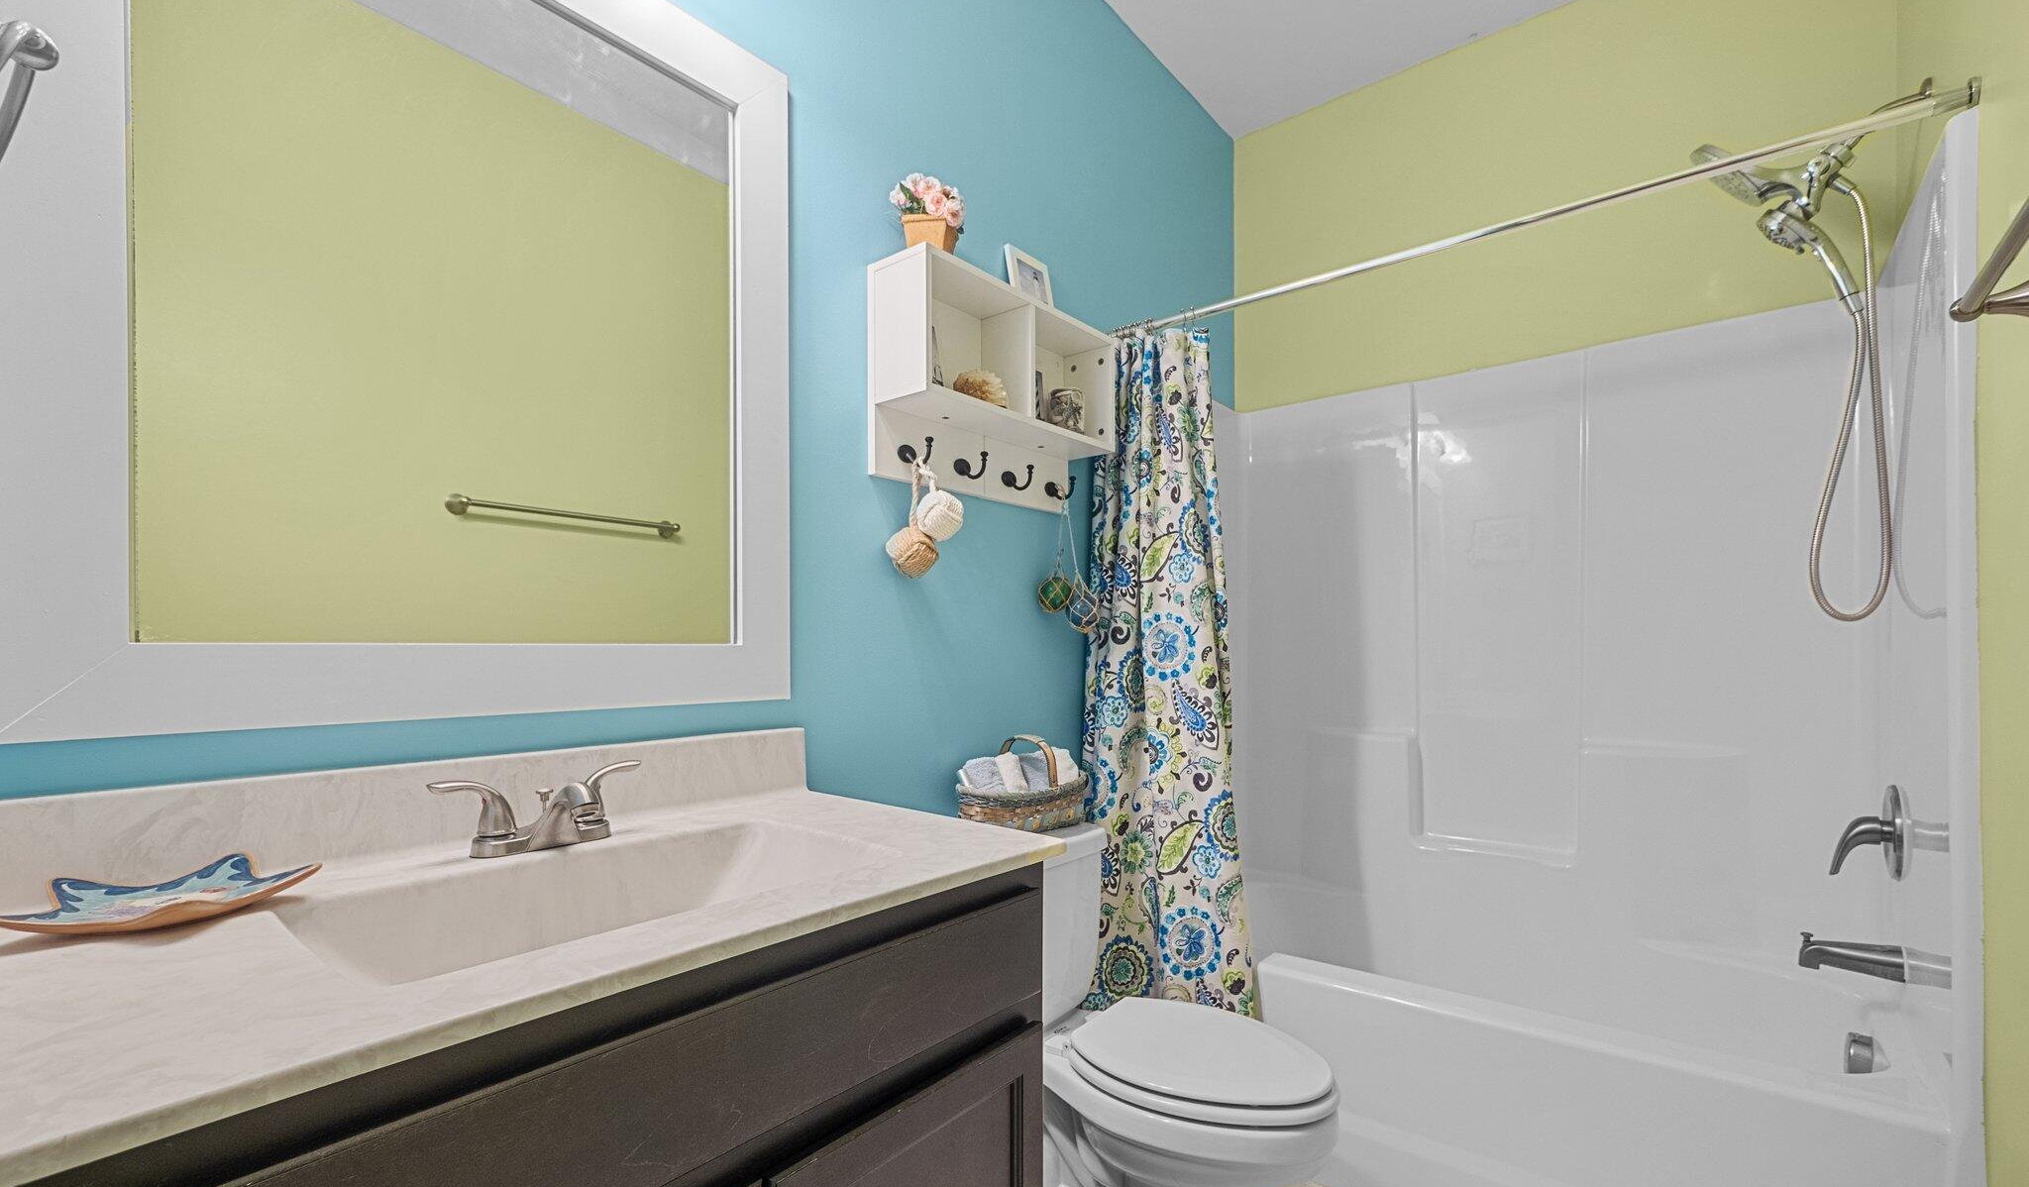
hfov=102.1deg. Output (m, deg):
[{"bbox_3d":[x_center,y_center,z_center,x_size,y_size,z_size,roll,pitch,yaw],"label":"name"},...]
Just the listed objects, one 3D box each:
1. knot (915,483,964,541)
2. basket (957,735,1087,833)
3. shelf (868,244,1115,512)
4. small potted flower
[{"bbox_3d":[-0.143,-0.155,1.560,0.095,0.105,0.095,0,-2,0],"label":"knot"},{"bbox_3d":[0.020,0.395,1.720,0.170,0.190,0.325,-2,-3,40],"label":"basket"},{"bbox_3d":[-0.017,-0.404,1.731,0.150,0.383,0.600,-2,-3,40],"label":"shelf"},{"bbox_3d":[-0.161,-0.704,1.550,0.135,0.170,0.115,0,-2,9],"label":"small potted flower"}]

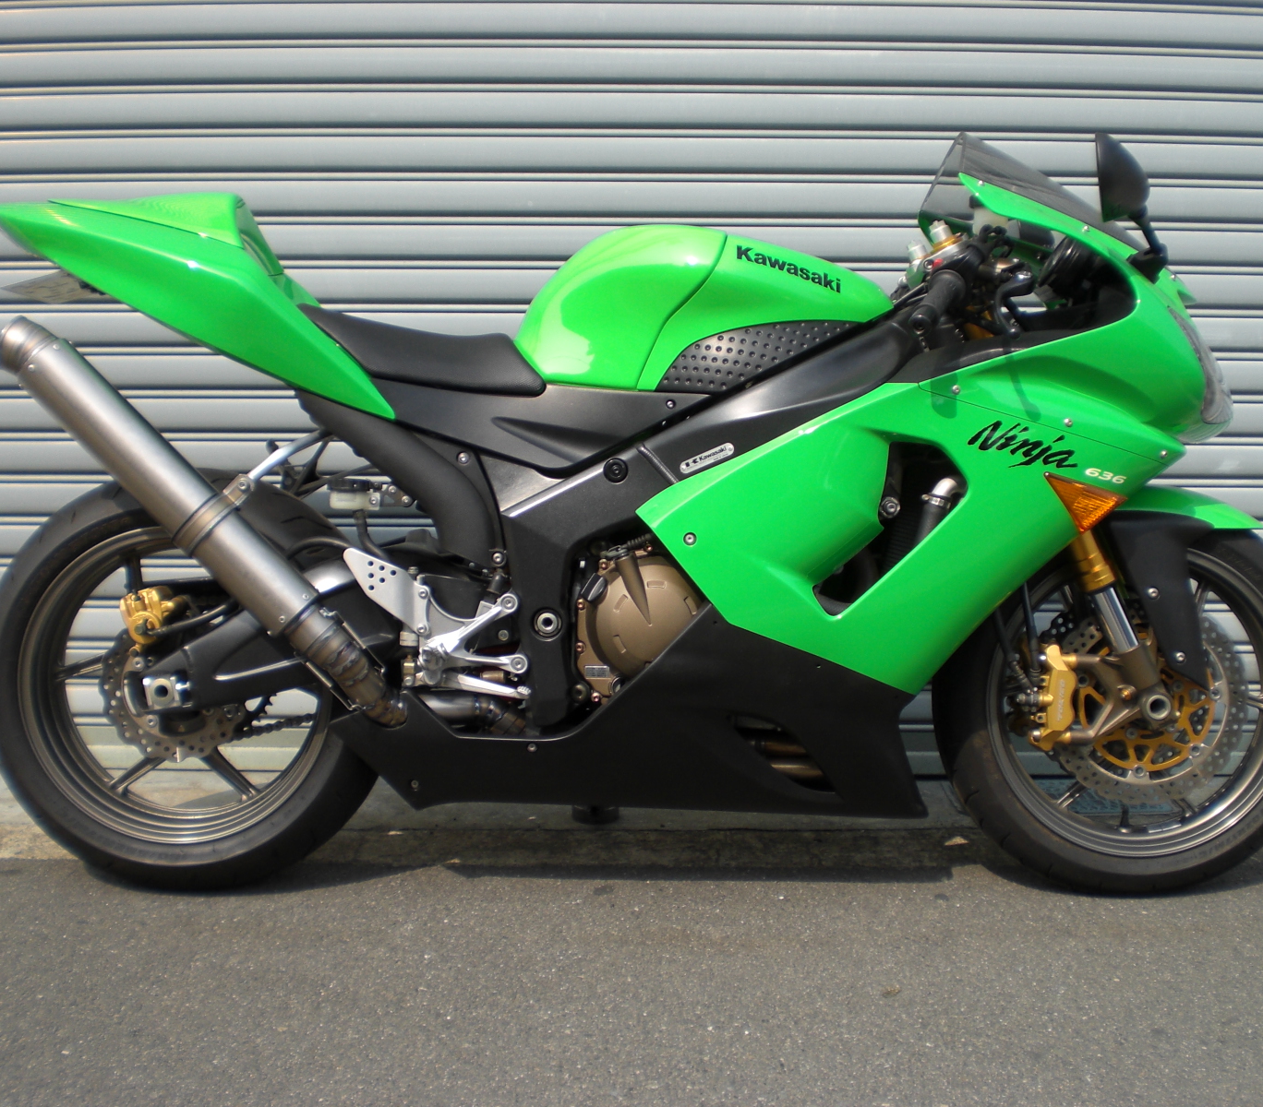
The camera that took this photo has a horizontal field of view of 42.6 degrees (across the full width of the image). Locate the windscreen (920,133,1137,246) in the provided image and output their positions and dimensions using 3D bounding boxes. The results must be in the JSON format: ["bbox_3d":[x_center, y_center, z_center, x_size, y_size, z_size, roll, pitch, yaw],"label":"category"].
[{"bbox_3d":[0.597,-0.527,2.355,0.285,0.170,0.310,0,2,0],"label":"windscreen"}]

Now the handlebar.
[{"bbox_3d":[0.399,-0.327,2.110,0.048,0.048,0.150,1,28,26],"label":"handlebar"}]

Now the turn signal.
[{"bbox_3d":[0.610,-0.068,2.170,0.105,0.080,0.050,-1,3,-25],"label":"turn signal"}]

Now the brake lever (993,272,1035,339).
[{"bbox_3d":[0.505,-0.330,2.140,0.055,0.040,0.160,1,35,21],"label":"brake lever"}]

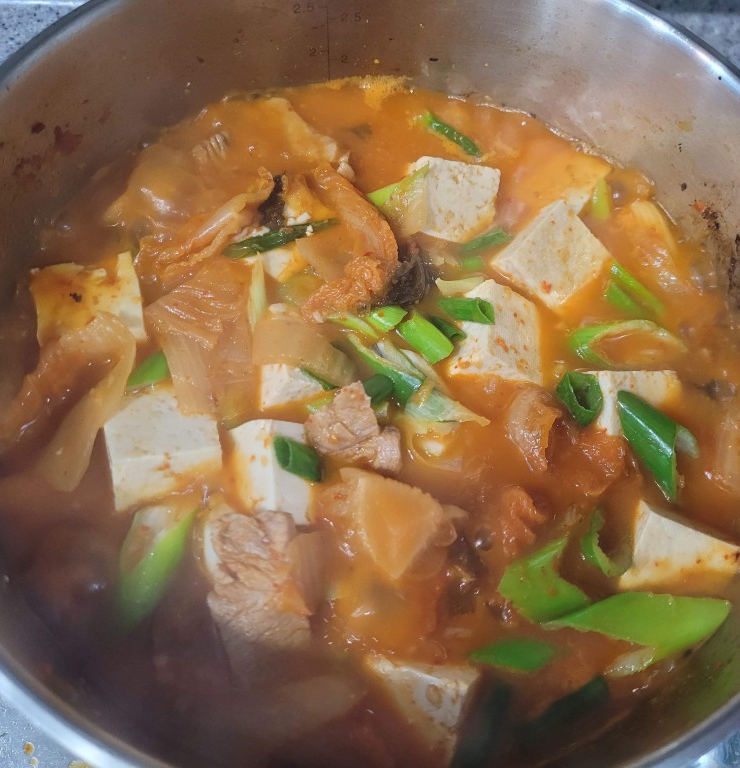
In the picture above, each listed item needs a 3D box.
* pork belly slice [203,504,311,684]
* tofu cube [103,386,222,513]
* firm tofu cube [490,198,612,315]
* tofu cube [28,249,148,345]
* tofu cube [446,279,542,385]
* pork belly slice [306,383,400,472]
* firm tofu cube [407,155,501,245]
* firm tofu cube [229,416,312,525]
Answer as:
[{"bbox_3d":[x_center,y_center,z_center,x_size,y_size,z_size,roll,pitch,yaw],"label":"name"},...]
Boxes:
[{"bbox_3d":[-0.026,0.049,0.180,0.022,0.013,0.035,-7,68,-6],"label":"pork belly slice"},{"bbox_3d":[-0.053,0.019,0.197,0.026,0.021,0.021,-6,38,-21],"label":"tofu cube"},{"bbox_3d":[0.050,-0.035,0.223,0.020,0.022,0.023,45,78,-13],"label":"firm tofu cube"},{"bbox_3d":[-0.077,-0.018,0.211,0.025,0.021,0.021,-8,73,-20],"label":"tofu cube"},{"bbox_3d":[0.032,-0.011,0.213,0.021,0.021,0.023,24,57,-37],"label":"tofu cube"},{"bbox_3d":[-0.004,0.011,0.194,0.023,0.013,0.018,15,67,4],"label":"pork belly slice"},{"bbox_3d":[0.024,-0.054,0.231,0.021,0.021,0.020,4,98,-14],"label":"firm tofu cube"},{"bbox_3d":[-0.024,0.023,0.198,0.021,0.021,0.022,-17,73,39],"label":"firm tofu cube"}]

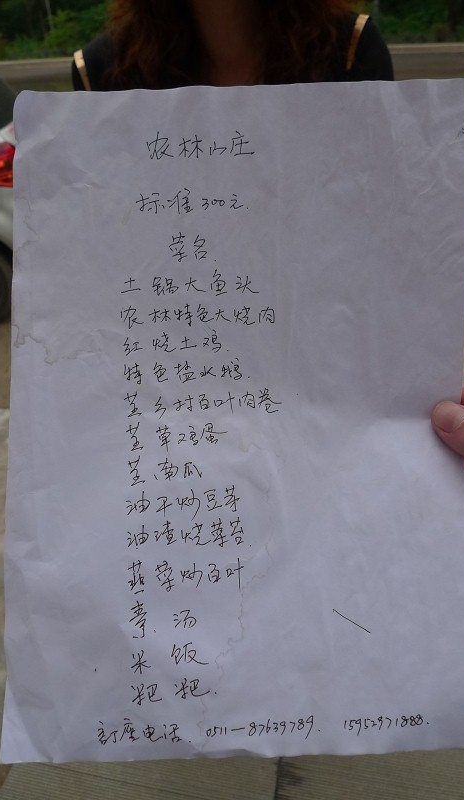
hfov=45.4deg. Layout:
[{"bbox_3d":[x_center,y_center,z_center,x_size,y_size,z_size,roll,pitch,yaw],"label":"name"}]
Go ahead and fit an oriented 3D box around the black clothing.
[{"bbox_3d":[0.010,-0.260,0.860,0.430,0.550,0.250,3,37,8],"label":"black clothing"}]

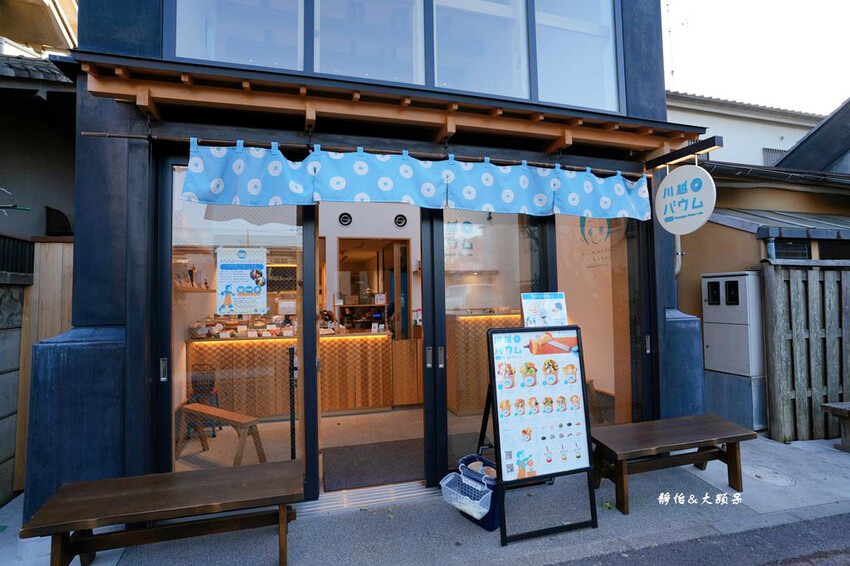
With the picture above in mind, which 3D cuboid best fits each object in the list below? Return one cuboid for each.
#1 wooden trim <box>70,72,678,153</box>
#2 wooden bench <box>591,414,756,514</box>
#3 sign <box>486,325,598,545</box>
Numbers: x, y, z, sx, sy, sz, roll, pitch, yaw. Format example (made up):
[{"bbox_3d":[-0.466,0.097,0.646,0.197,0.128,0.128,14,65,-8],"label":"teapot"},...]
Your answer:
[{"bbox_3d":[0.164,-1.084,2.963,4.200,0.180,0.190,0,-2,-16],"label":"wooden trim"},{"bbox_3d":[1.767,1.260,3.026,1.271,0.394,0.483,0,-2,-16],"label":"wooden bench"},{"bbox_3d":[0.649,0.867,2.674,0.640,1.188,0.492,0,-2,-16],"label":"sign"}]

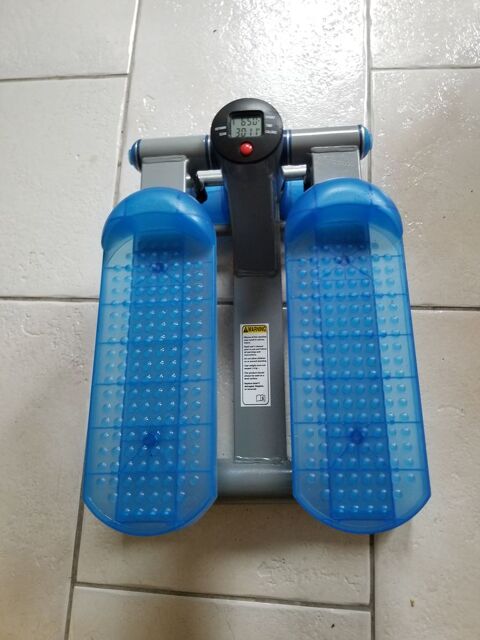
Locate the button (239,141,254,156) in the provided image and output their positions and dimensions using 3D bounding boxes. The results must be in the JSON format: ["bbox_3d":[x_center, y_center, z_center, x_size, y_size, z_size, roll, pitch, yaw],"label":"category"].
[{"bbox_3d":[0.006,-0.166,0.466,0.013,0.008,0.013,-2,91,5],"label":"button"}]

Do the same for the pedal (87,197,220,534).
[{"bbox_3d":[-0.084,0.027,0.459,0.119,0.056,0.327,-2,75,5],"label":"pedal"}]

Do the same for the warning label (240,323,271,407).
[{"bbox_3d":[0.019,0.056,0.592,0.035,0.002,0.102,-2,77,5],"label":"warning label"}]

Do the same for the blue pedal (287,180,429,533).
[{"bbox_3d":[0.104,0.021,0.443,0.119,0.056,0.323,-2,75,5],"label":"blue pedal"}]

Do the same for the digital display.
[{"bbox_3d":[0.006,-0.188,0.465,0.033,0.005,0.026,-2,91,5],"label":"digital display"}]

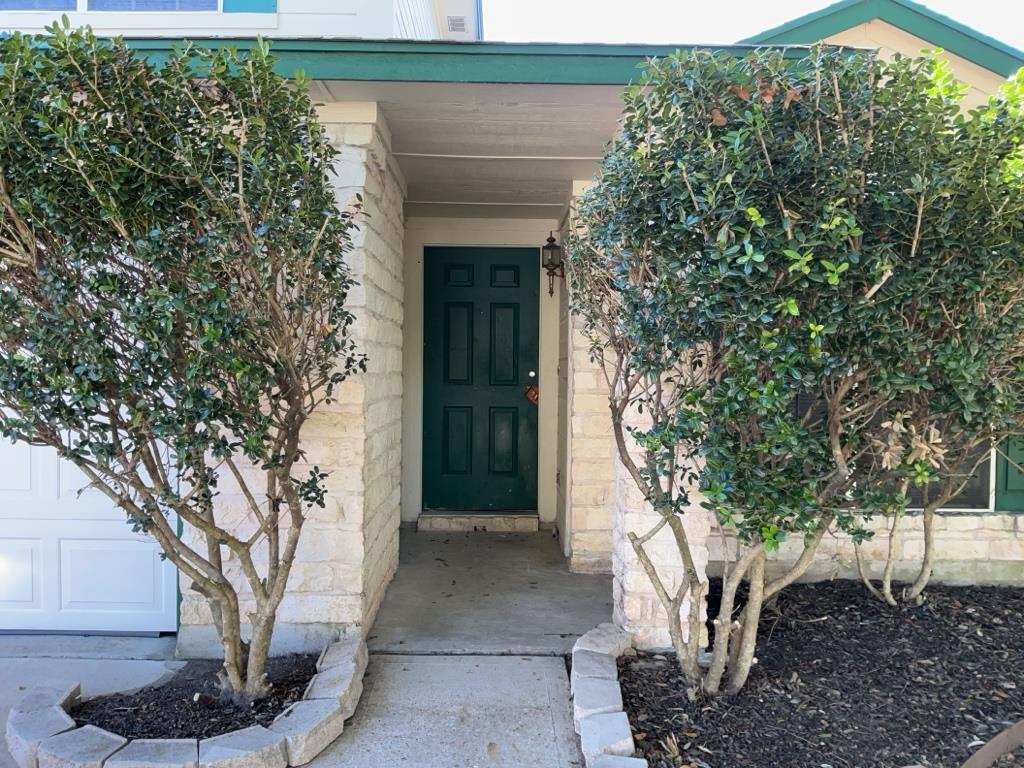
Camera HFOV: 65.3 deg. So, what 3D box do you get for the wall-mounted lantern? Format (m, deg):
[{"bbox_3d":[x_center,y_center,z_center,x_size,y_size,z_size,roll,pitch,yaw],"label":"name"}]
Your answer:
[{"bbox_3d":[0.299,-0.848,5.680,0.165,0.472,0.140,1,0,-3],"label":"wall-mounted lantern"}]

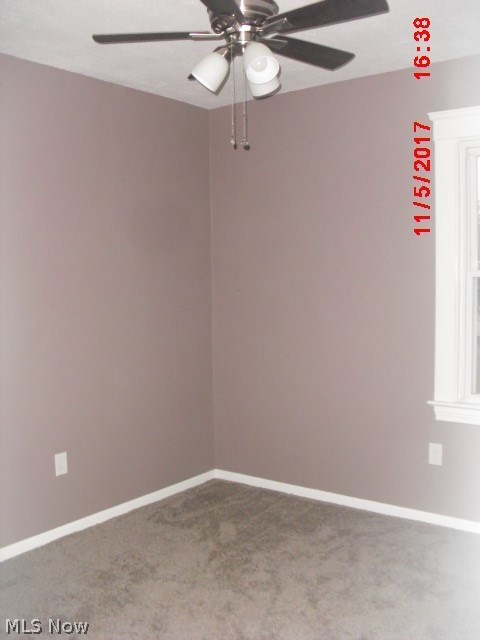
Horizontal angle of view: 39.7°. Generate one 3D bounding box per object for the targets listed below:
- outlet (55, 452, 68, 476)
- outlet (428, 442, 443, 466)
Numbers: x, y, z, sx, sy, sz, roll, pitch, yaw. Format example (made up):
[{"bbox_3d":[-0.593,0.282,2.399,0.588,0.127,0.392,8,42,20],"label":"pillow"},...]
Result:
[{"bbox_3d":[-0.925,0.745,3.440,0.010,0.115,0.071,2,5,37],"label":"outlet"},{"bbox_3d":[1.030,0.708,3.510,0.071,0.115,0.010,2,5,37],"label":"outlet"}]

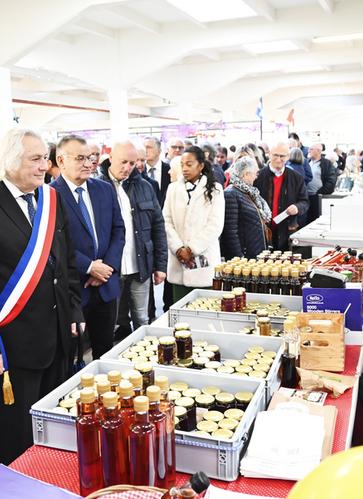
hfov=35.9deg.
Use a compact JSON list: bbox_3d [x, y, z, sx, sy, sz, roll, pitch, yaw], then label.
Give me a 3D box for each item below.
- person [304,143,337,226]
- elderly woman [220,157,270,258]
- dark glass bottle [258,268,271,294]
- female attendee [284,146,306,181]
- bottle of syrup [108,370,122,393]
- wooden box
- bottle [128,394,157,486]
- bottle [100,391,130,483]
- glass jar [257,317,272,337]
[{"bbox_3d":[1.854,-0.570,7.617,0.340,1.723,0.520,-8,13,-39],"label":"person"},{"bbox_3d":[0.501,0.042,4.576,0.340,1.573,0.500,8,13,39],"label":"elderly woman"},{"bbox_3d":[0.432,0.209,2.928,0.053,0.217,0.053,-1,10,-6],"label":"dark glass bottle"},{"bbox_3d":[1.469,-0.439,7.230,0.470,1.660,0.320,0,10,-3],"label":"female attendee"},{"bbox_3d":[-0.165,0.445,1.417,0.059,0.281,0.059,0,10,0],"label":"bottle of syrup"},{"bbox_3d":[0.559,0.353,2.241,0.165,0.210,0.160,1,10,8],"label":"wooden box"},{"bbox_3d":[-0.092,0.481,1.322,0.061,0.280,0.061,-1,10,-6],"label":"bottle"},{"bbox_3d":[-0.159,0.467,1.293,0.059,0.281,0.059,0,10,0],"label":"bottle"},{"bbox_3d":[0.343,0.323,2.325,0.054,0.070,0.054,0,10,0],"label":"glass jar"}]

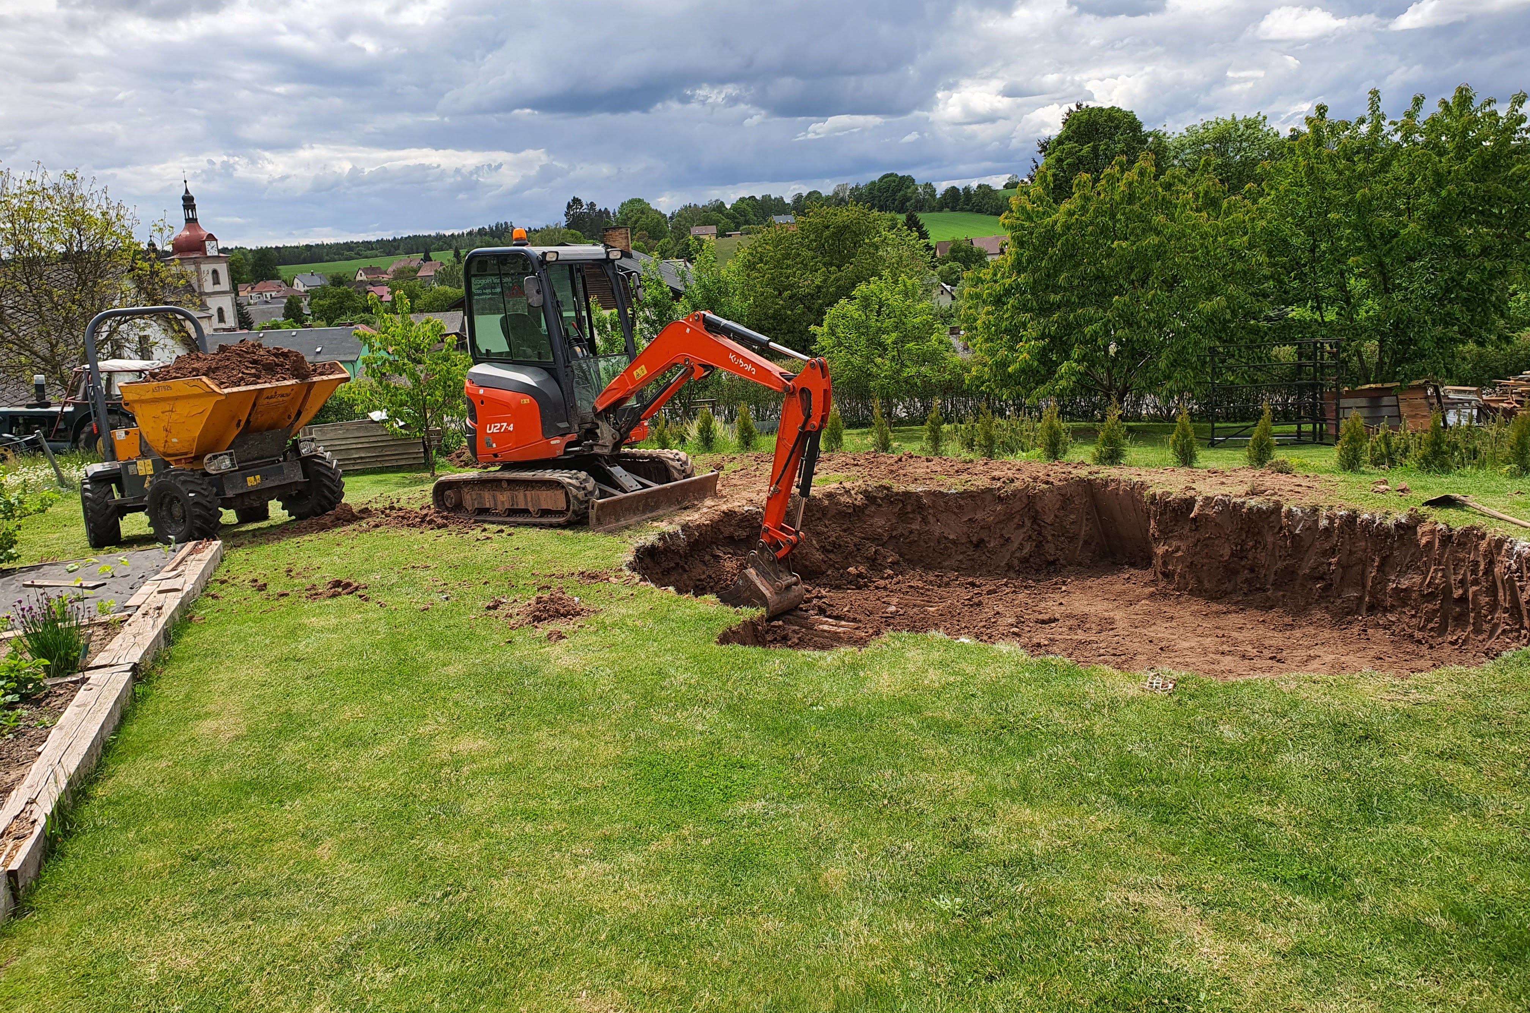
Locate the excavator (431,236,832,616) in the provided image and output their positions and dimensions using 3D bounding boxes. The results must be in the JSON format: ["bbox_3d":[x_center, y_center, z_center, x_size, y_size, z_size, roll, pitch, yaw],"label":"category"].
[{"bbox_3d":[-1.113,-0.766,10.174,4.000,3.280,1.550,2,11,35],"label":"excavator"}]

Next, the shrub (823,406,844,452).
[{"bbox_3d":[0.800,-0.922,13.502,0.266,0.560,0.266,-4,10,0],"label":"shrub"}]

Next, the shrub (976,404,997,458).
[{"bbox_3d":[2.338,-0.790,12.150,0.221,0.581,0.221,-4,9,0],"label":"shrub"}]

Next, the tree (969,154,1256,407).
[{"bbox_3d":[4.532,-2.840,15.000,3.682,3.542,3.511,-4,9,0],"label":"tree"}]

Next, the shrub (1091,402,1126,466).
[{"bbox_3d":[3.370,-0.708,11.250,0.316,0.632,0.316,-4,9,0],"label":"shrub"}]

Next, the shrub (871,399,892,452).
[{"bbox_3d":[1.318,-0.903,13.000,0.237,0.615,0.237,-4,9,0],"label":"shrub"}]

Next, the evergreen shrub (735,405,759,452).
[{"bbox_3d":[-0.223,-0.992,14.290,0.281,0.588,0.281,-4,10,0],"label":"evergreen shrub"}]

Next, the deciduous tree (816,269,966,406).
[{"bbox_3d":[1.727,-2.207,16.200,2.056,2.174,1.938,-4,9,0],"label":"deciduous tree"}]

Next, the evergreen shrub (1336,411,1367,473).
[{"bbox_3d":[4.915,-0.551,9.624,0.269,0.511,0.269,-4,10,0],"label":"evergreen shrub"}]

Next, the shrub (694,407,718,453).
[{"bbox_3d":[-0.752,-0.991,14.608,0.302,0.558,0.302,-4,10,0],"label":"shrub"}]

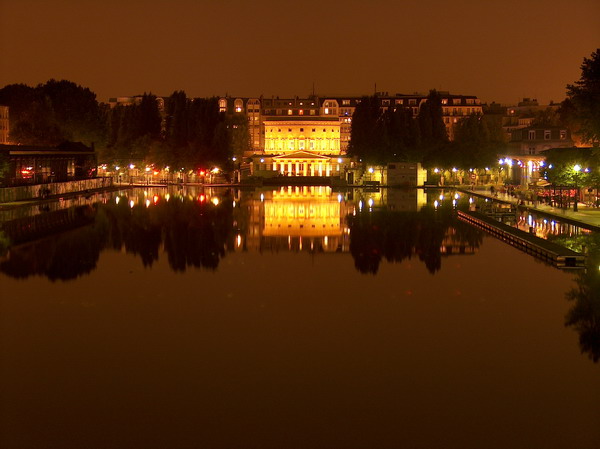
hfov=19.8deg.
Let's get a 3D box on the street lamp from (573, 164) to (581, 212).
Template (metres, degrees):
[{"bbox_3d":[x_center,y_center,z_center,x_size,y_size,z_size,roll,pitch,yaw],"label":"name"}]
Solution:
[{"bbox_3d":[35.769,-4.626,221.679,0.600,6.100,0.600,0,2,1],"label":"street lamp"}]

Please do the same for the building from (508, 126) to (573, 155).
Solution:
[{"bbox_3d":[49.808,-13.347,350.944,9.860,12.830,14.000,0,2,1],"label":"building"}]

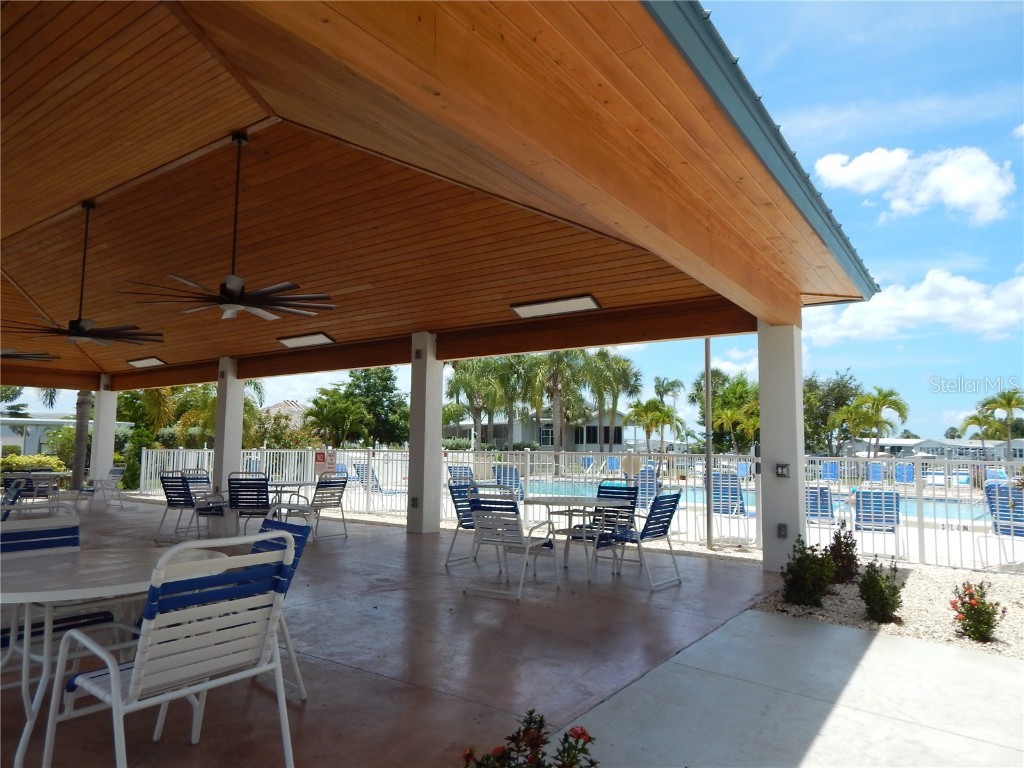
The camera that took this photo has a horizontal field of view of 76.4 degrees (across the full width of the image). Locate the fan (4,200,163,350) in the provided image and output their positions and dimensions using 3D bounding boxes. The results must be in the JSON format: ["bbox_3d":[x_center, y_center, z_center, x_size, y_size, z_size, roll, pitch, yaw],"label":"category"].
[{"bbox_3d":[-5.683,-1.492,8.624,1.971,1.905,1.971,-3,-7,35],"label":"fan"}]

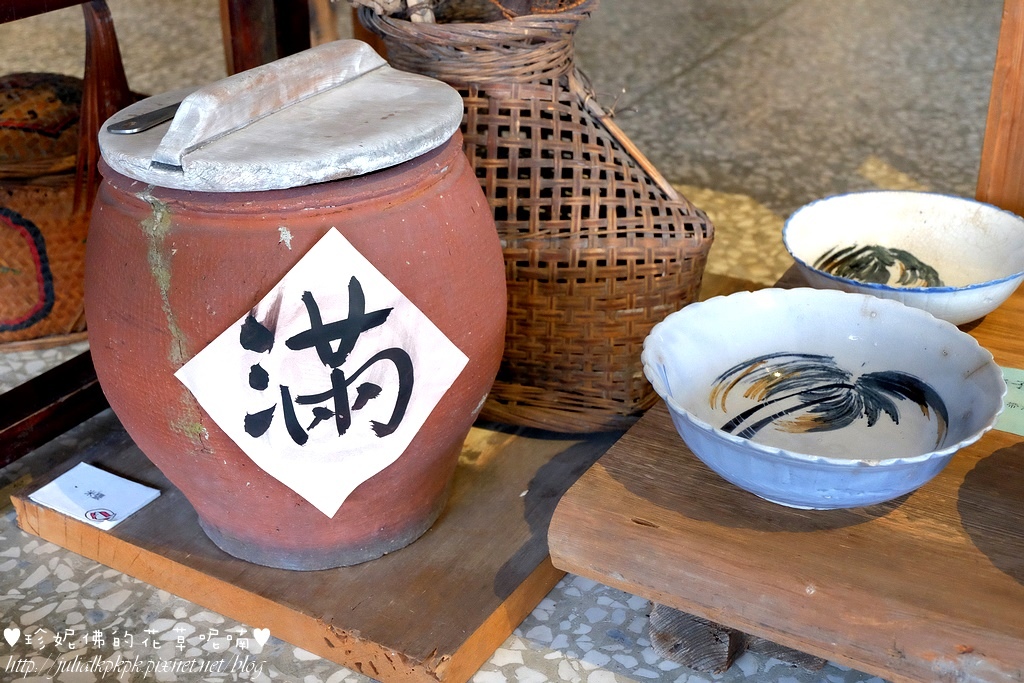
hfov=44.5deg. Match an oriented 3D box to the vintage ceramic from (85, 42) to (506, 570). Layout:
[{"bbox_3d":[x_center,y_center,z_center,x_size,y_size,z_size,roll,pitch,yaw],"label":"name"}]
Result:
[{"bbox_3d":[-0.161,-0.035,0.954,0.316,0.362,0.316,-9,29,-17],"label":"vintage ceramic"}]

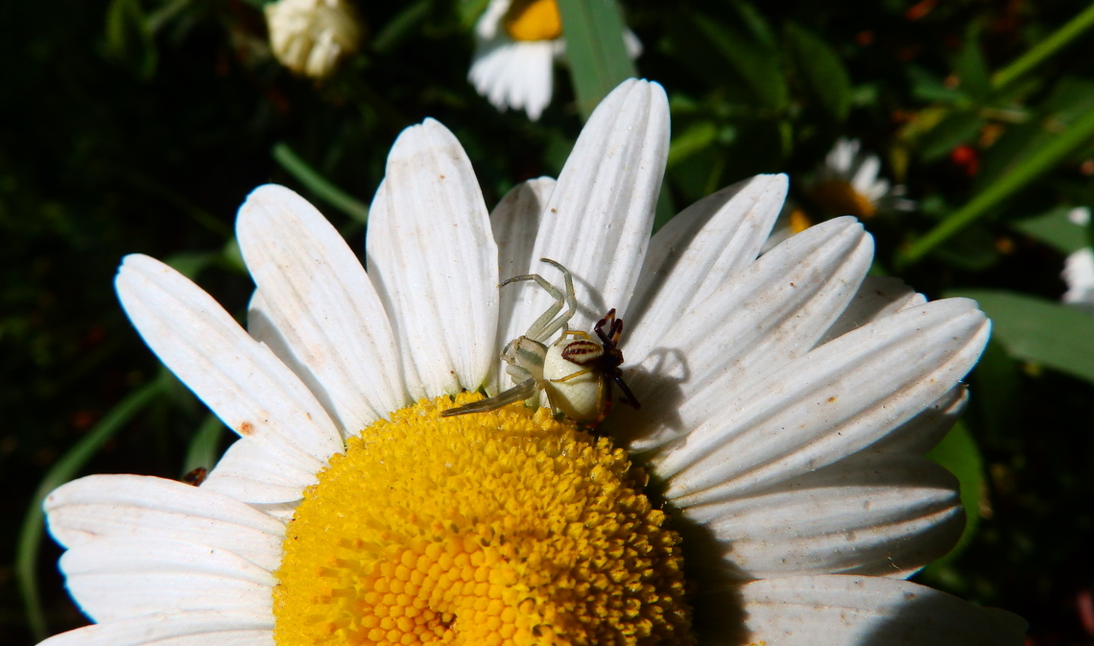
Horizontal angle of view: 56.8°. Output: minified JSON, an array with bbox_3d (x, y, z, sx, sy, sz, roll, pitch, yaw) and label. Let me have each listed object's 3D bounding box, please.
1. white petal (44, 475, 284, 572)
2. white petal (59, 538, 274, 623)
[{"bbox_3d":[-0.023,0.012,0.060,0.016,0.005,0.003,8,1,13],"label":"white petal"},{"bbox_3d":[-0.022,0.015,0.059,0.014,0.005,0.003,1,-1,13],"label":"white petal"}]

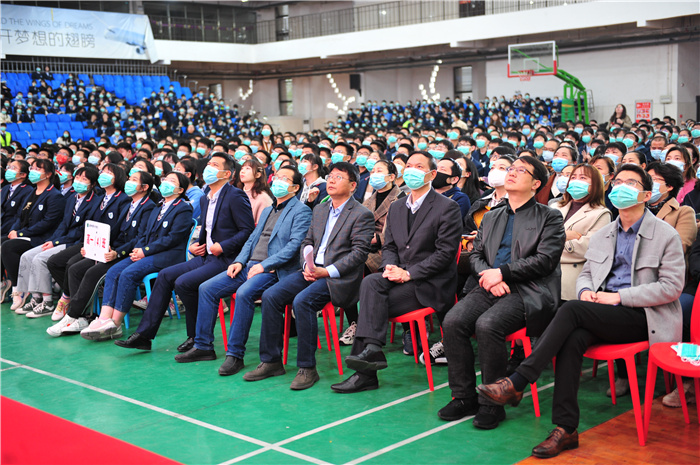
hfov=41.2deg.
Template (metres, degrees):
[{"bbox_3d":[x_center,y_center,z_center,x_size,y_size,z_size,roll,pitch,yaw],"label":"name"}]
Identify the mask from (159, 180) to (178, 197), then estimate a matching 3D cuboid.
[{"bbox_3d":[-1.359,-0.326,6.954,0.135,0.125,0.085,3,-4,36],"label":"mask"}]

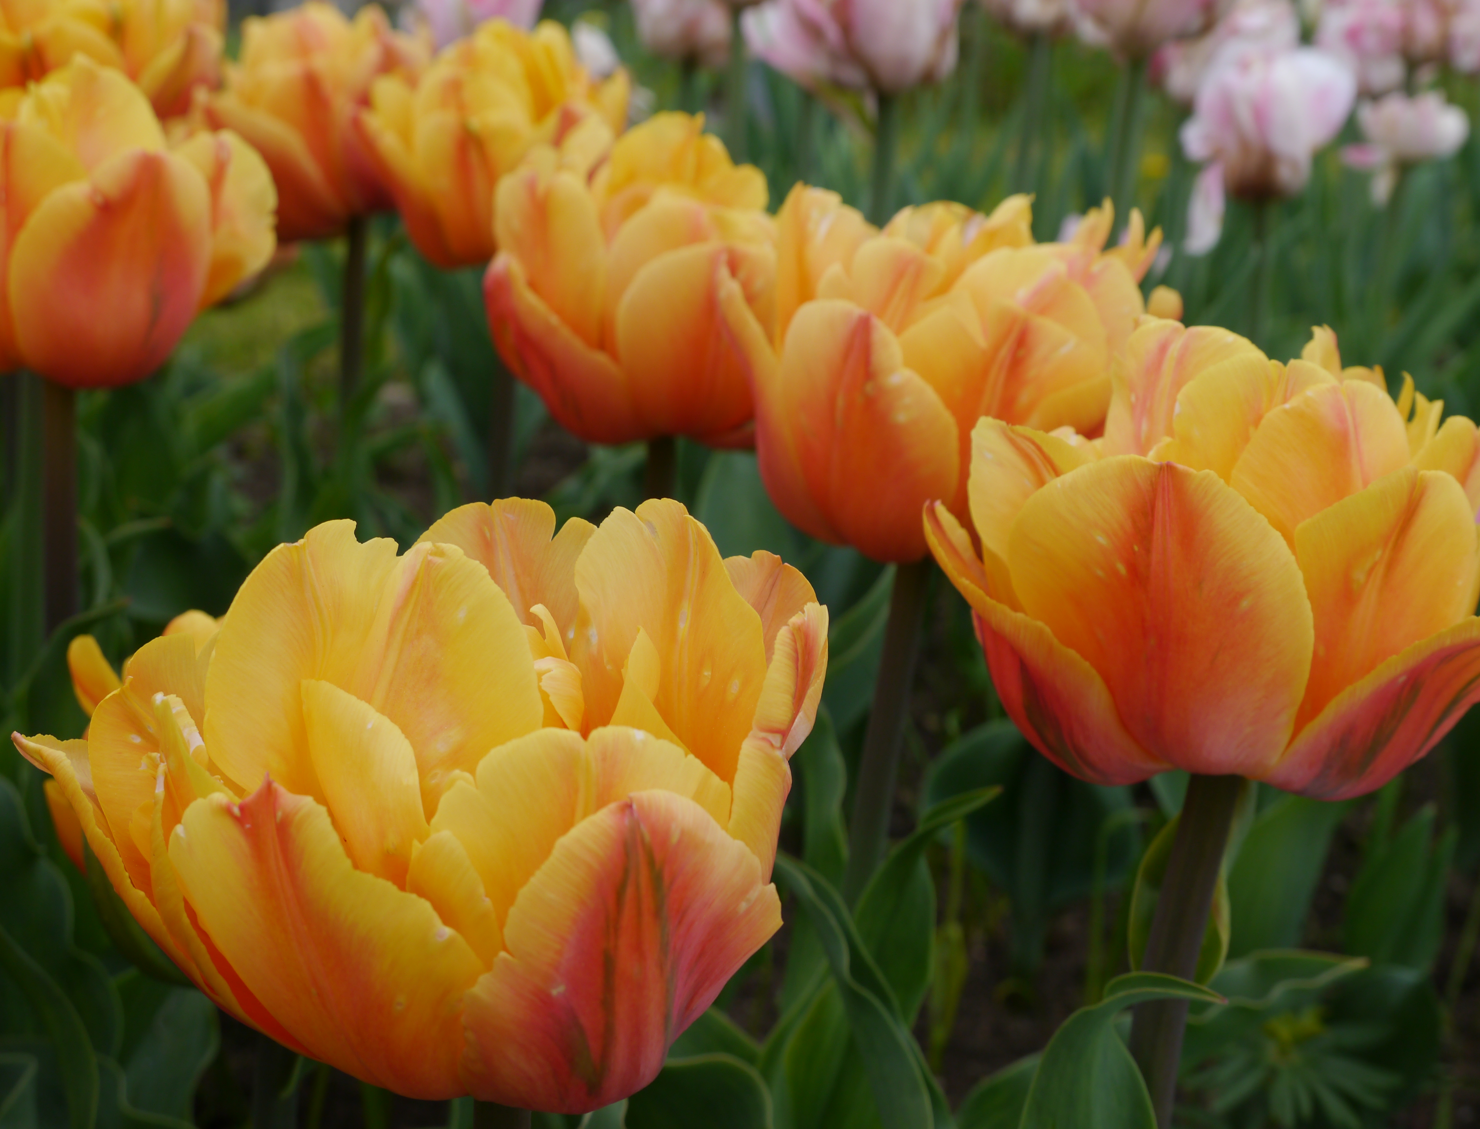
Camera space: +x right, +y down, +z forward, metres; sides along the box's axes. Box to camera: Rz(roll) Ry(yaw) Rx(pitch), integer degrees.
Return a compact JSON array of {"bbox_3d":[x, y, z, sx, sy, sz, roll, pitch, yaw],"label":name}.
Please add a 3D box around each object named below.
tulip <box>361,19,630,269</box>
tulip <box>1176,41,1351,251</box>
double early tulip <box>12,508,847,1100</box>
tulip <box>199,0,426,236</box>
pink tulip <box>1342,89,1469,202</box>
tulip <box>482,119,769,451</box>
[{"bbox_3d":[-0.070,-0.121,0.700,0.077,0.071,0.075,0,17,0],"label":"tulip"},{"bbox_3d":[0.239,-0.187,1.100,0.078,0.088,0.070,0,17,0],"label":"tulip"},{"bbox_3d":[-0.039,0.029,0.300,0.098,0.067,0.095,0,17,0],"label":"double early tulip"},{"bbox_3d":[-0.136,-0.142,0.780,0.074,0.074,0.073,0,17,0],"label":"tulip"},{"bbox_3d":[0.320,-0.201,1.170,0.060,0.052,0.055,0,17,0],"label":"pink tulip"},{"bbox_3d":[-0.026,-0.070,0.600,0.077,0.078,0.077,0,17,0],"label":"tulip"}]

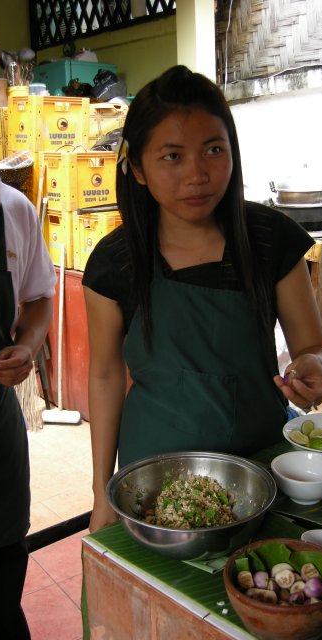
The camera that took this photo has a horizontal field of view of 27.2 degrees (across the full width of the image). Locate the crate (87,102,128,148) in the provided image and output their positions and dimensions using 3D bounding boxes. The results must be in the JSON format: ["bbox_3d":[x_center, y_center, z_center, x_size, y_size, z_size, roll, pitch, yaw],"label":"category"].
[{"bbox_3d":[-0.341,-1.240,4.390,0.310,0.320,0.390,-1,14,-5],"label":"crate"}]

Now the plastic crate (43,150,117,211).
[{"bbox_3d":[-0.471,-0.827,3.923,0.400,0.322,0.293,-14,19,-43],"label":"plastic crate"}]

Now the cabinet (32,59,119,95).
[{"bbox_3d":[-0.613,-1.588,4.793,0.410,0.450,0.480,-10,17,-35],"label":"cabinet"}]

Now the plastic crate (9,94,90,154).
[{"bbox_3d":[-0.693,-1.206,4.125,0.400,0.322,0.293,-13,19,-42],"label":"plastic crate"}]

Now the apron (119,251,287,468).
[{"bbox_3d":[0.079,0.218,1.218,0.320,0.760,0.220,-3,14,-10],"label":"apron"}]

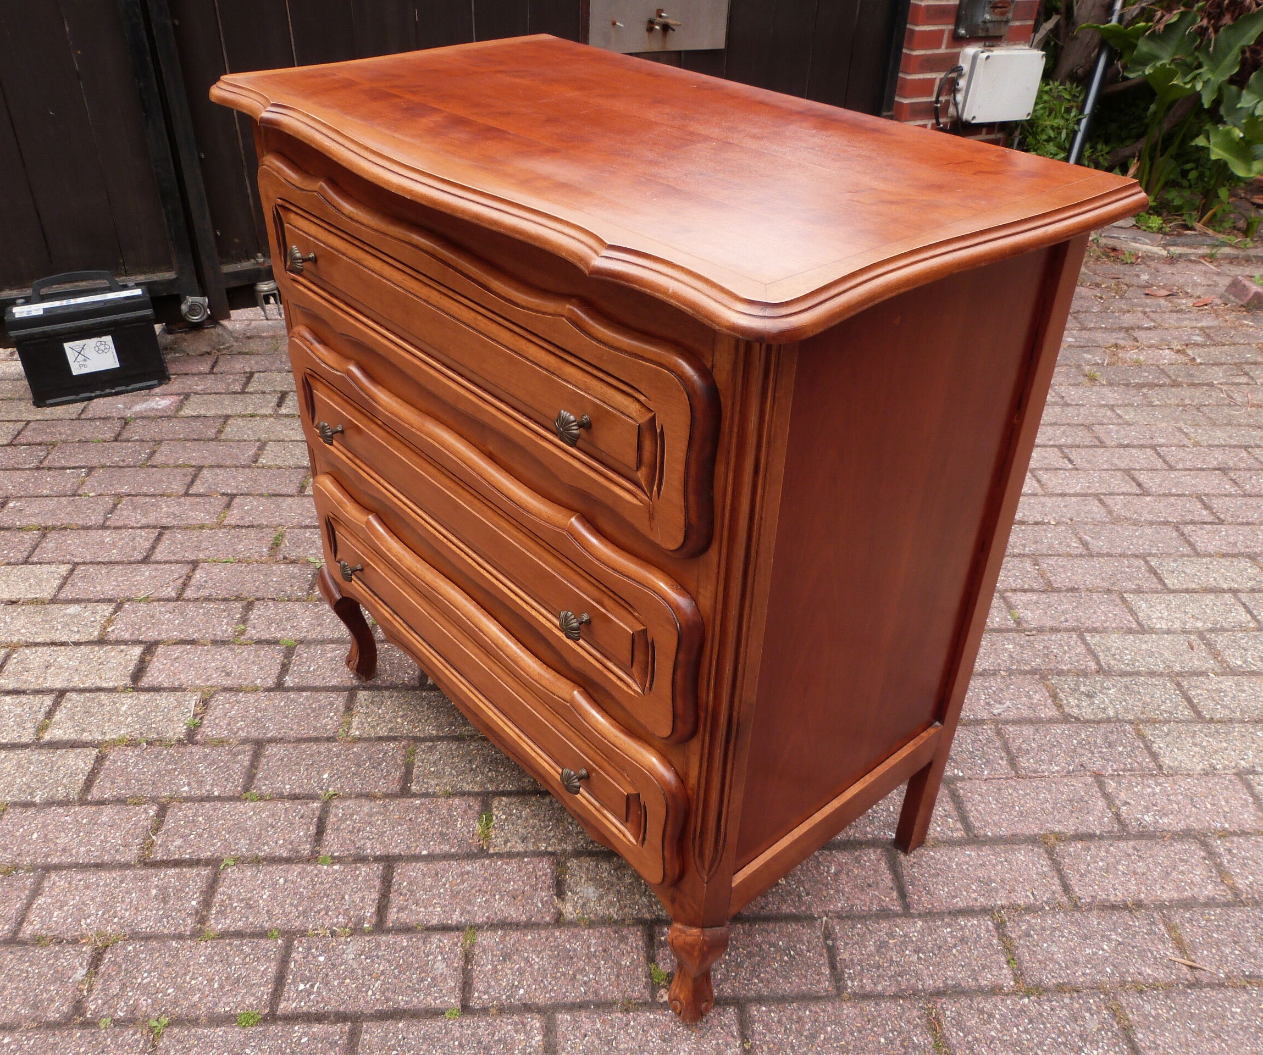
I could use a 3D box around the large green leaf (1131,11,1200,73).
[{"bbox_3d":[1.665,-1.517,3.176,0.210,0.190,0.110,23,39,16],"label":"large green leaf"}]

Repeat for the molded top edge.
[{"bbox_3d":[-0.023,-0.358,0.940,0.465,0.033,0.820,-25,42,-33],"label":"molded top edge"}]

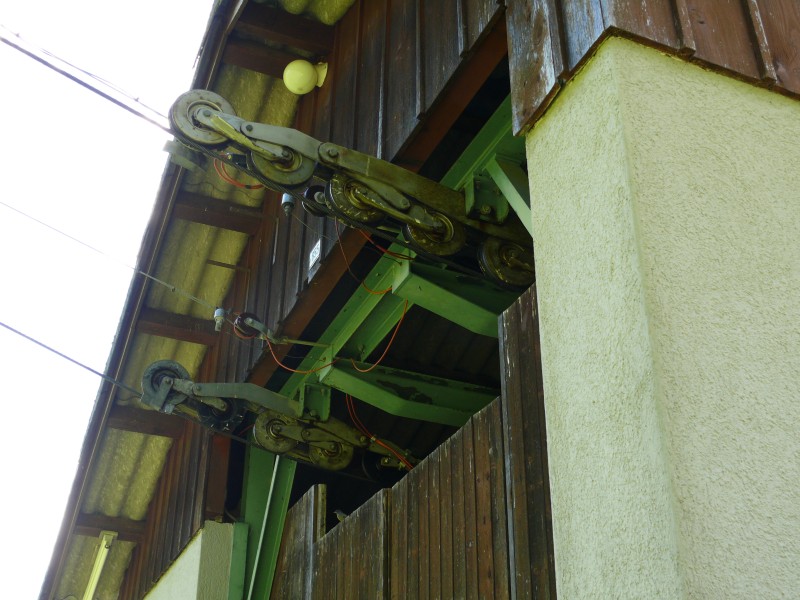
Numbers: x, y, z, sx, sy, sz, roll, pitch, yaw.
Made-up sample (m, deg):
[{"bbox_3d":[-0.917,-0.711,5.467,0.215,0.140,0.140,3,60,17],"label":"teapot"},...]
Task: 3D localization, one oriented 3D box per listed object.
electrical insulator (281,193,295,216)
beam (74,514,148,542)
[{"bbox_3d":[-0.430,-0.362,3.807,0.048,0.106,0.048,0,-31,0],"label":"electrical insulator"},{"bbox_3d":[-2.126,1.668,7.268,0.490,0.117,0.105,13,-54,-20],"label":"beam"}]

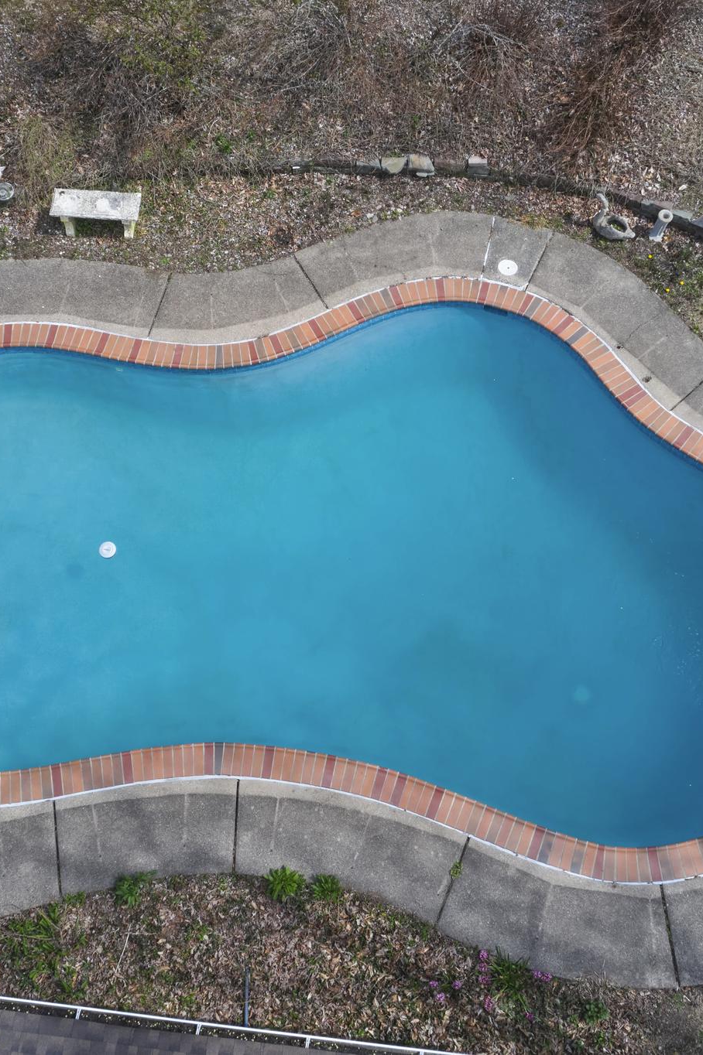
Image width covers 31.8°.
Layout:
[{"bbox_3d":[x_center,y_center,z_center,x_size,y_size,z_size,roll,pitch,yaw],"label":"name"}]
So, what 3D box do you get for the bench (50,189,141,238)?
[{"bbox_3d":[-3.037,-3.777,14.869,1.060,0.410,0.380,4,65,3],"label":"bench"}]

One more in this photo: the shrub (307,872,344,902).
[{"bbox_3d":[-0.240,3.408,11.649,0.295,0.200,0.248,0,65,1],"label":"shrub"}]

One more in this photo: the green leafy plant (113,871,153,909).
[{"bbox_3d":[-2.054,3.418,11.671,0.400,0.220,0.325,0,65,1],"label":"green leafy plant"}]

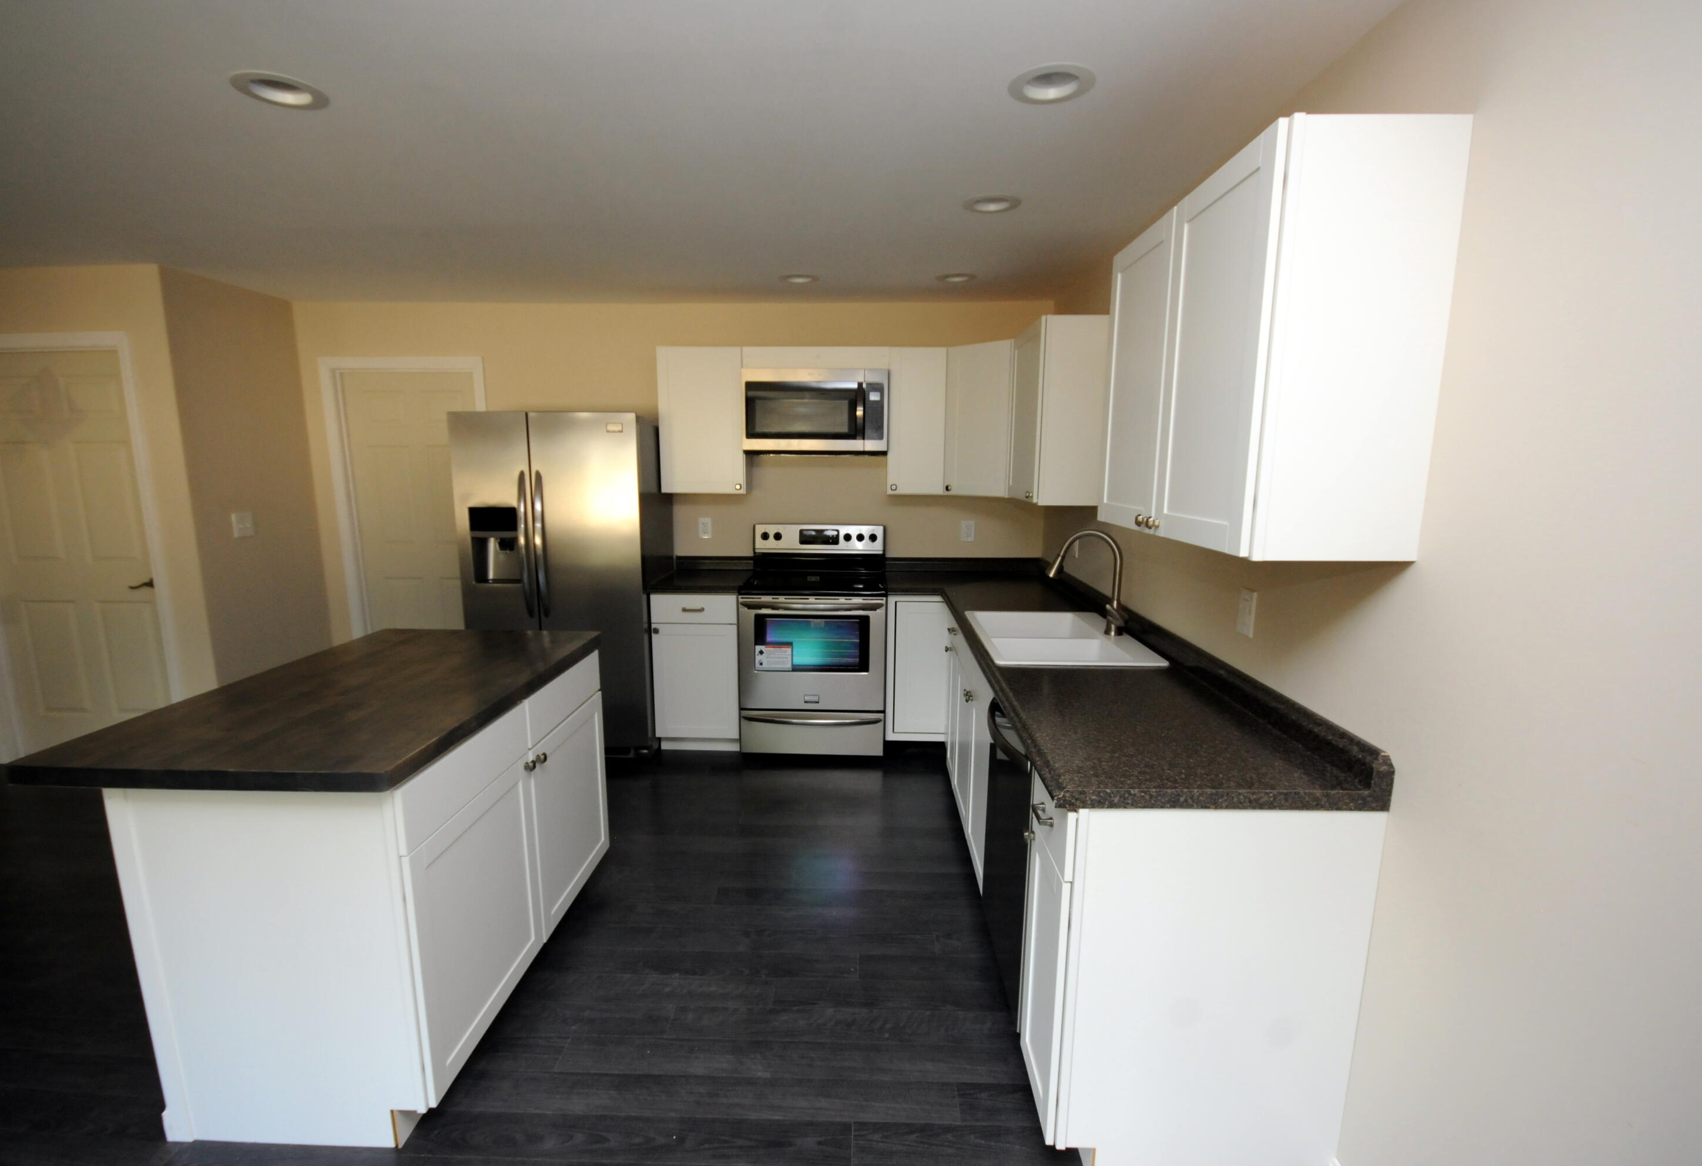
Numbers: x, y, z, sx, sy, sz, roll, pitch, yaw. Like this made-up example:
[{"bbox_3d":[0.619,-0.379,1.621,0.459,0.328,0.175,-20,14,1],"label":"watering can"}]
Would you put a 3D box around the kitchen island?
[{"bbox_3d":[-1.341,0.740,2.200,0.836,0.919,1.224,0,10,1],"label":"kitchen island"}]

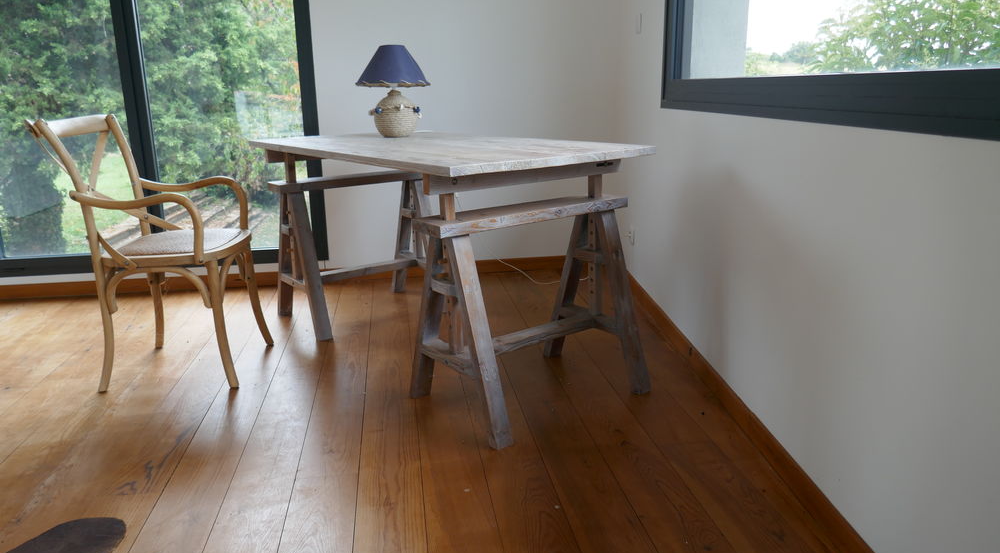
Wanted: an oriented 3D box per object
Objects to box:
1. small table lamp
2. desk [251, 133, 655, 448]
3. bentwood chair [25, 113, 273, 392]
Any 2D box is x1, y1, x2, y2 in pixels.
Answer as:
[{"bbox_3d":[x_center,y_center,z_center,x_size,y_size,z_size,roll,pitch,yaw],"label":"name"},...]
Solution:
[{"bbox_3d":[-0.437,-0.759,2.862,0.292,0.360,0.292,-3,15,-8],"label":"small table lamp"},{"bbox_3d":[-0.224,-0.102,2.584,0.829,0.768,1.565,-13,19,-37],"label":"desk"},{"bbox_3d":[-1.181,-0.104,2.405,0.581,0.893,0.504,-1,15,-1],"label":"bentwood chair"}]

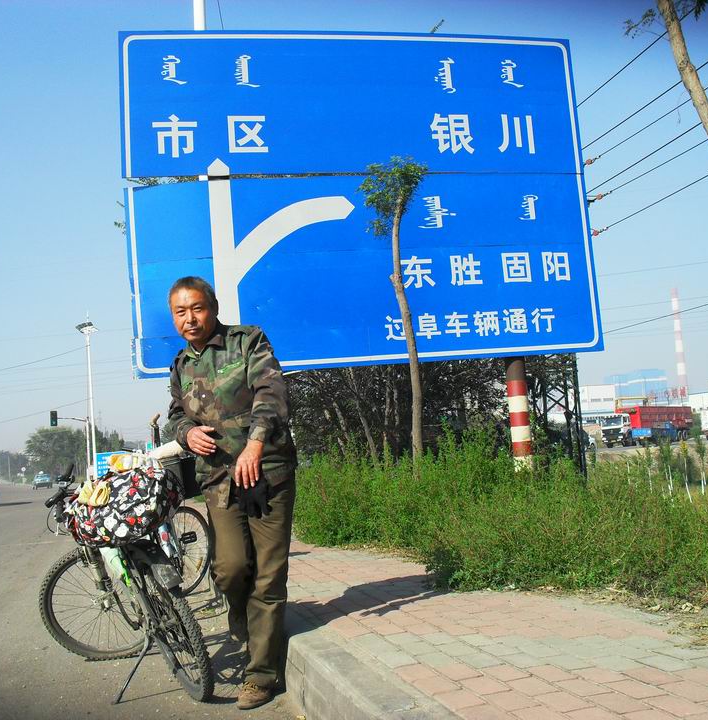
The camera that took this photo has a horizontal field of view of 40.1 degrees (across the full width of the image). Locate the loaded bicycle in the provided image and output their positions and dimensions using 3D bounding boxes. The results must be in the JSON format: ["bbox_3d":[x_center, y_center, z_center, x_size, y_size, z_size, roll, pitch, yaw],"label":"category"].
[{"bbox_3d":[-1.089,1.011,4.735,0.620,1.080,1.570,0,-7,-29],"label":"loaded bicycle"}]

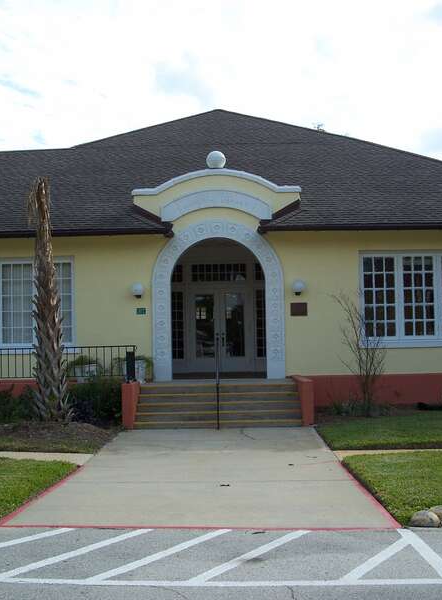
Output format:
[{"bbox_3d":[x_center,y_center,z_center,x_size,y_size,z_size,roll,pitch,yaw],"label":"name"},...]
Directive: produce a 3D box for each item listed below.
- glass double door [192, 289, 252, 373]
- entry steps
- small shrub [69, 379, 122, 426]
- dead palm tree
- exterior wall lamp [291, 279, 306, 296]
[{"bbox_3d":[-0.014,0.828,23.290,1.634,2.287,0.100,-1,-3,1],"label":"glass double door"},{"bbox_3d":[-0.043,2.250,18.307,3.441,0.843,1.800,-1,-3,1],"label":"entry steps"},{"bbox_3d":[-2.651,2.173,18.137,1.126,1.013,1.000,-1,-3,1],"label":"small shrub"},{"bbox_3d":[-3.553,-0.040,17.764,0.895,5.056,0.850,-1,-3,1],"label":"dead palm tree"},{"bbox_3d":[1.858,-0.294,20.498,0.311,0.396,0.320,-1,-3,1],"label":"exterior wall lamp"}]

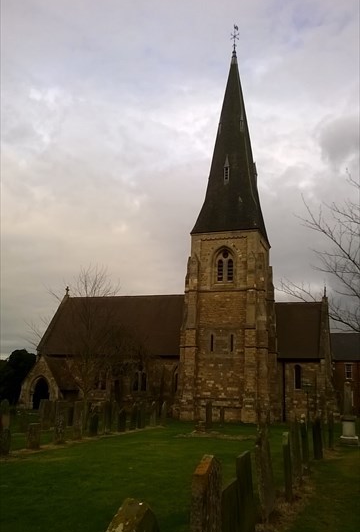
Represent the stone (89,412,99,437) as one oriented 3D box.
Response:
[{"bbox_3d":[-3.213,5.945,19.738,0.140,0.857,0.550,-3,-15,19],"label":"stone"}]

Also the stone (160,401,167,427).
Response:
[{"bbox_3d":[-0.835,7.717,27.536,0.140,1.305,0.550,-3,-15,19],"label":"stone"}]

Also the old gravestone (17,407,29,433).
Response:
[{"bbox_3d":[-5.973,5.881,20.127,0.130,0.967,0.520,-3,-15,19],"label":"old gravestone"}]

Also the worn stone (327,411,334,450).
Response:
[{"bbox_3d":[5.061,5.548,17.766,0.150,1.285,0.650,-3,-15,19],"label":"worn stone"}]

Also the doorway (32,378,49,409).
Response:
[{"bbox_3d":[-11.513,10.741,44.322,1.561,2.519,0.400,-3,-15,19],"label":"doorway"}]

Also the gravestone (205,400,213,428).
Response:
[{"bbox_3d":[1.494,7.696,27.280,0.150,1.392,0.600,-3,-15,19],"label":"gravestone"}]

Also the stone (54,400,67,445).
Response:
[{"bbox_3d":[-3.656,4.882,16.427,0.130,1.308,0.500,-3,-15,19],"label":"stone"}]

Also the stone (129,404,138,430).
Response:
[{"bbox_3d":[-1.784,5.973,20.773,0.120,0.950,0.680,-2,-14,19],"label":"stone"}]

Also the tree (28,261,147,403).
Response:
[{"bbox_3d":[-3.919,3.567,23.933,5.000,7.410,4.800,2,-14,0],"label":"tree"}]

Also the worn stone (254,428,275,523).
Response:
[{"bbox_3d":[1.149,2.829,7.201,0.110,1.120,0.720,-5,-15,18],"label":"worn stone"}]

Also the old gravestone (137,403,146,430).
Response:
[{"bbox_3d":[-1.561,6.223,21.923,0.120,1.010,0.680,-2,-14,19],"label":"old gravestone"}]

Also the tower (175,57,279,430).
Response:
[{"bbox_3d":[4.249,-3.678,42.183,6.050,30.769,6.050,-3,-15,19],"label":"tower"}]

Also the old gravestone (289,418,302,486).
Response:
[{"bbox_3d":[2.171,3.491,9.953,0.110,1.160,0.700,-4,-15,18],"label":"old gravestone"}]

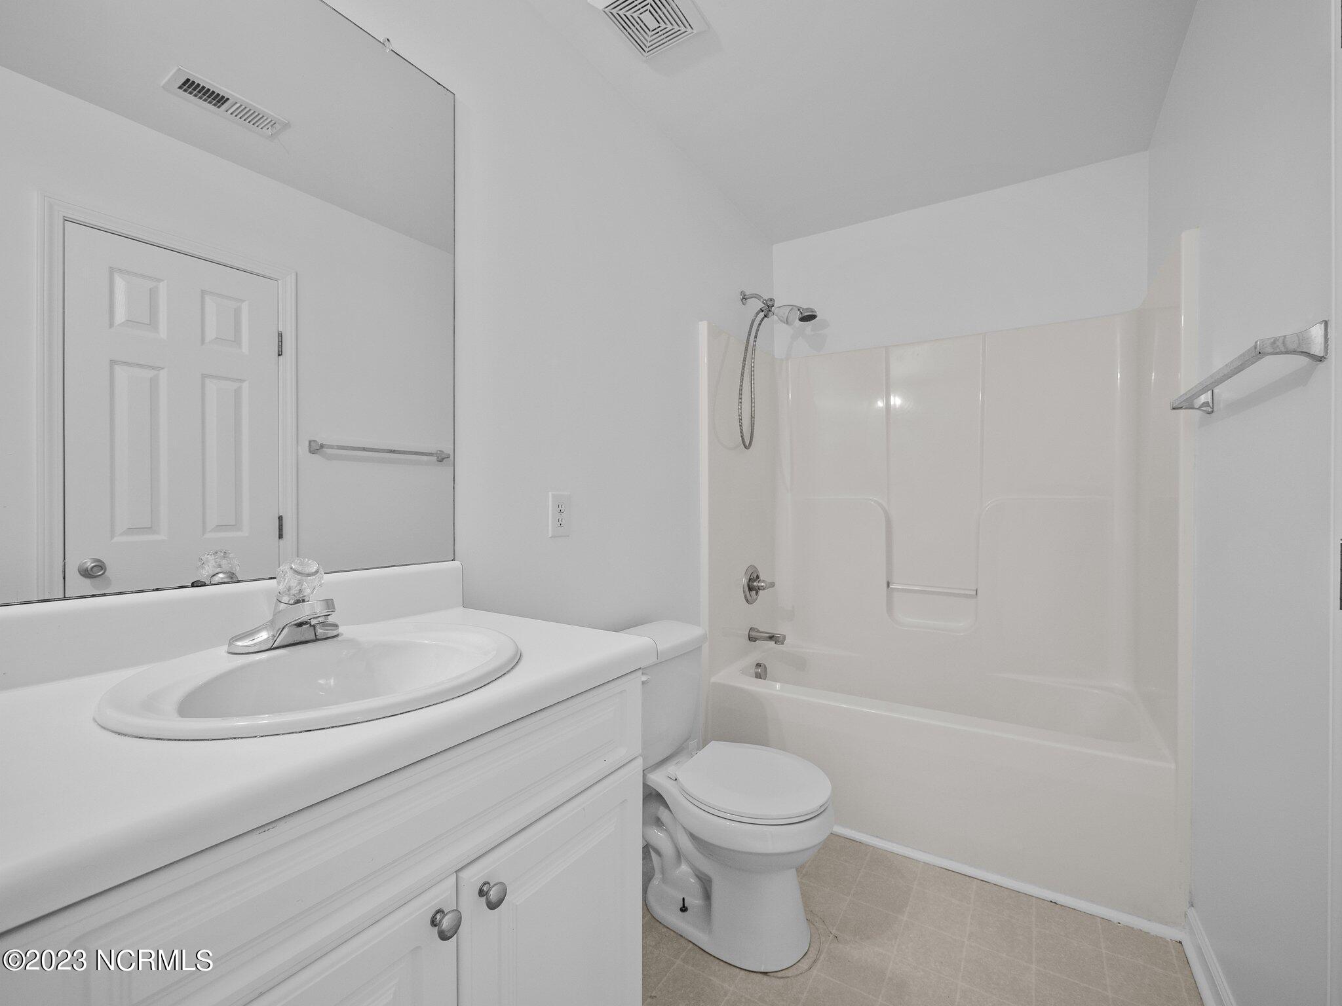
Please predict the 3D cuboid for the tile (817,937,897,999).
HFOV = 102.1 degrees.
[{"bbox_3d":[0.464,1.163,1.363,0.151,0.008,0.154,0,0,33],"label":"tile"}]

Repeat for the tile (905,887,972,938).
[{"bbox_3d":[0.759,1.163,1.541,0.151,0.008,0.154,0,0,33],"label":"tile"}]

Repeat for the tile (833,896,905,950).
[{"bbox_3d":[0.549,1.163,1.493,0.151,0.008,0.154,0,0,33],"label":"tile"}]

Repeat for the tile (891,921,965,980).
[{"bbox_3d":[0.674,1.163,1.411,0.151,0.008,0.154,0,0,33],"label":"tile"}]

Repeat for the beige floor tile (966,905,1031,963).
[{"bbox_3d":[0.885,1.163,1.459,0.151,0.008,0.154,0,0,33],"label":"beige floor tile"}]

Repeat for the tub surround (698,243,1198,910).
[{"bbox_3d":[0.954,0.225,2.136,1.490,1.870,0.755,0,0,33],"label":"tub surround"}]

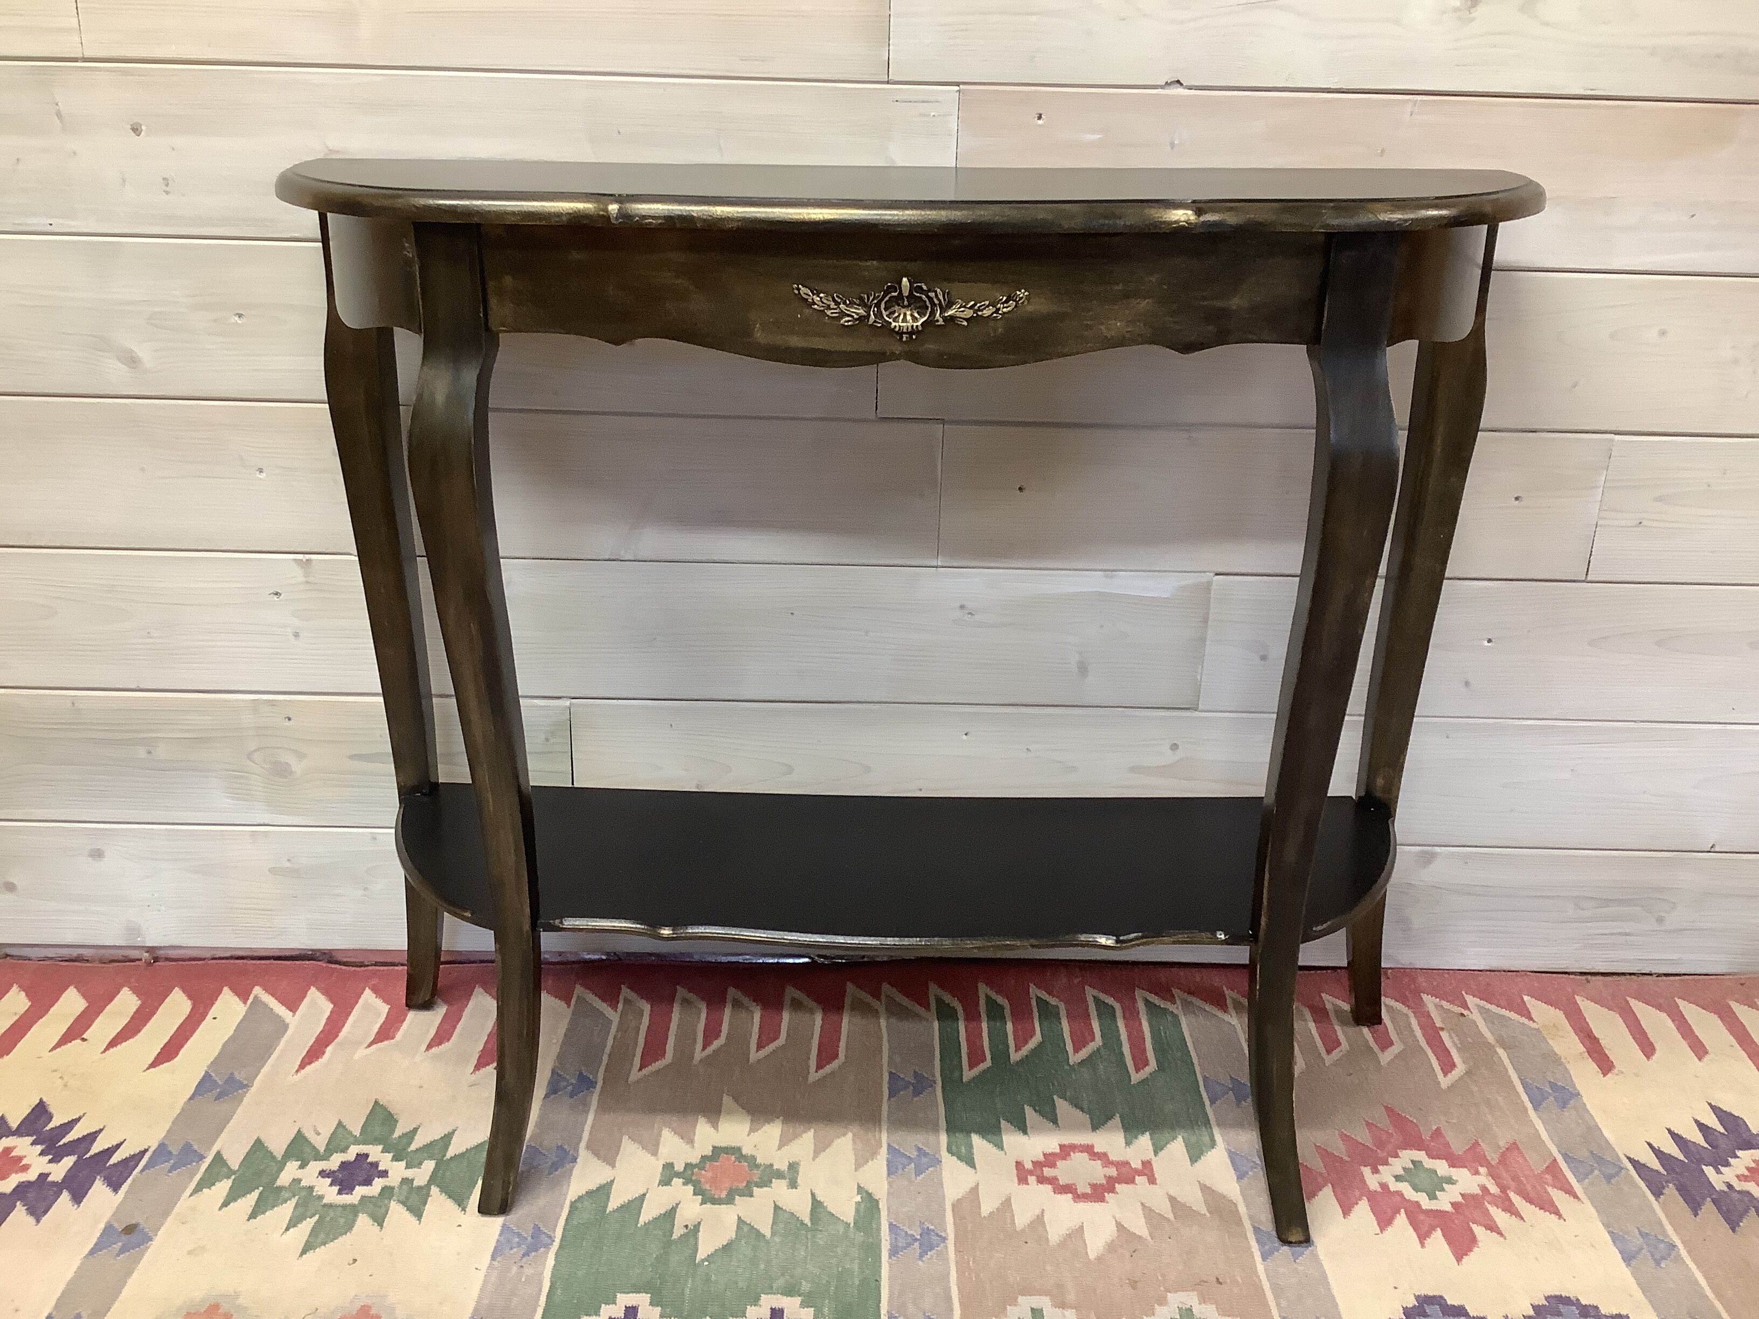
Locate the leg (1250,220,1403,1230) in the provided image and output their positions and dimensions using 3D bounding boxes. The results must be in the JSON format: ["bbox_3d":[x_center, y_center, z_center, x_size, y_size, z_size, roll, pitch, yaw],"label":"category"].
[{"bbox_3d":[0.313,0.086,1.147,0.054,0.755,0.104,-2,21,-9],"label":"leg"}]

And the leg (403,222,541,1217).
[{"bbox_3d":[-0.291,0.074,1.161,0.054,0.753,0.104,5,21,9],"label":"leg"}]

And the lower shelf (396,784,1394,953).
[{"bbox_3d":[0.017,0.178,1.350,0.885,0.015,0.261,1,21,0],"label":"lower shelf"}]

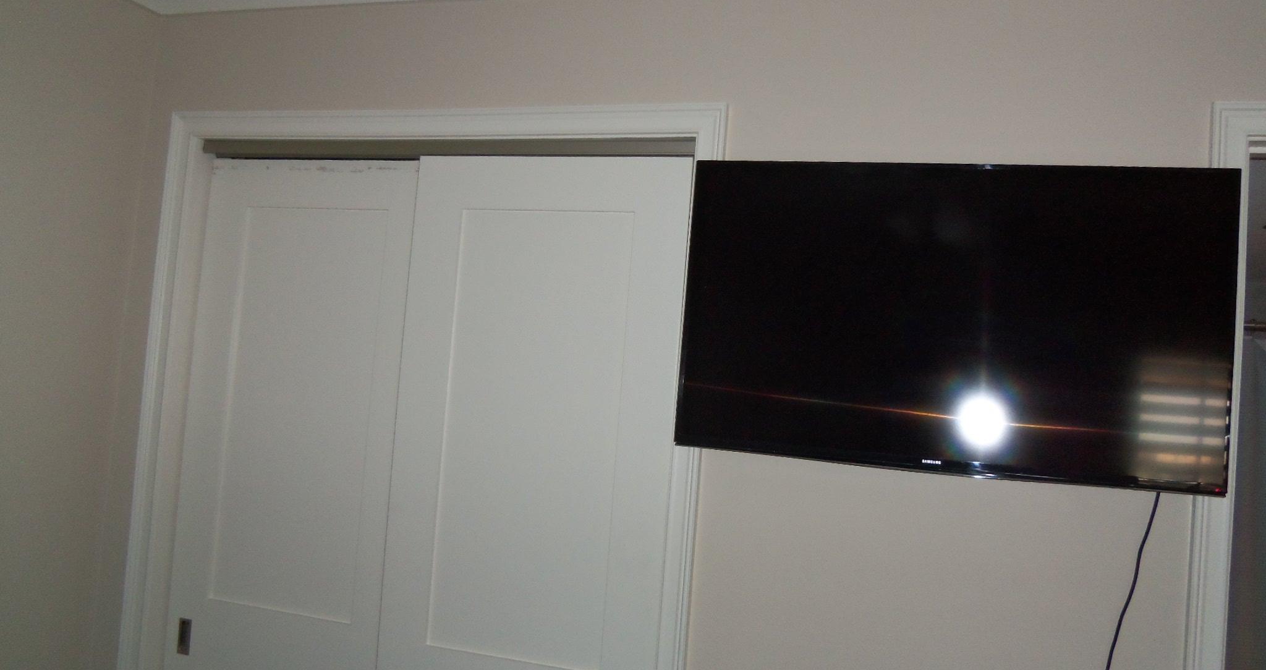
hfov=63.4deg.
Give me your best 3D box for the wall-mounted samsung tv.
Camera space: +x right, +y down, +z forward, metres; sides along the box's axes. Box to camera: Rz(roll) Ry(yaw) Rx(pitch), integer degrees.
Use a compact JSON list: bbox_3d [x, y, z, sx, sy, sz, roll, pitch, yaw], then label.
[{"bbox_3d":[0.547,-0.031,1.823,0.918,0.538,0.065,4,-4,16],"label":"wall-mounted samsung tv"}]

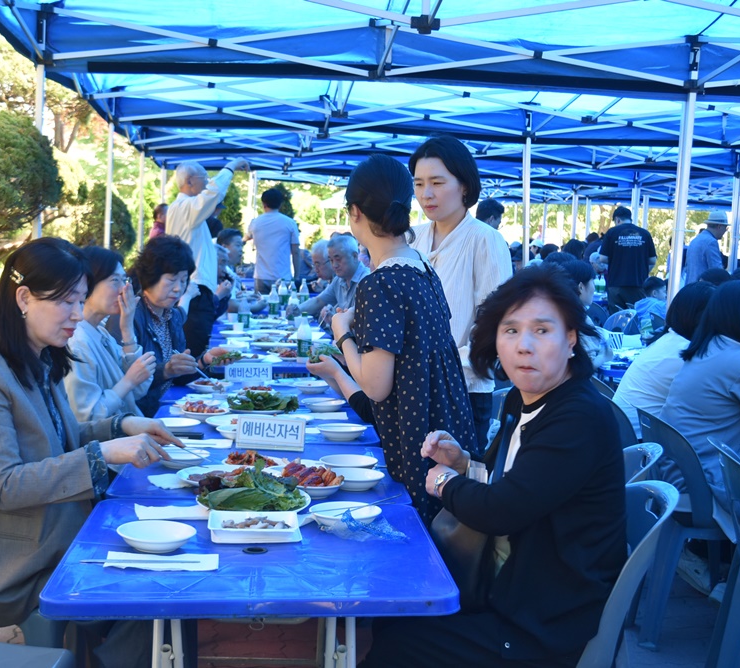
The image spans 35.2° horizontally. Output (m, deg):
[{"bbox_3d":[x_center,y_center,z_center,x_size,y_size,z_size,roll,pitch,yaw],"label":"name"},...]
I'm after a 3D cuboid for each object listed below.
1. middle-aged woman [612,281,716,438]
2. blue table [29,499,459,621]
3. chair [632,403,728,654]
[{"bbox_3d":[1.280,0.400,4.680,0.700,1.210,0.460,0,6,-16],"label":"middle-aged woman"},{"bbox_3d":[-0.245,0.791,2.436,0.750,0.720,0.750,1,5,-5],"label":"blue table"},{"bbox_3d":[1.175,0.646,4.105,0.520,0.780,0.470,1,5,-5],"label":"chair"}]

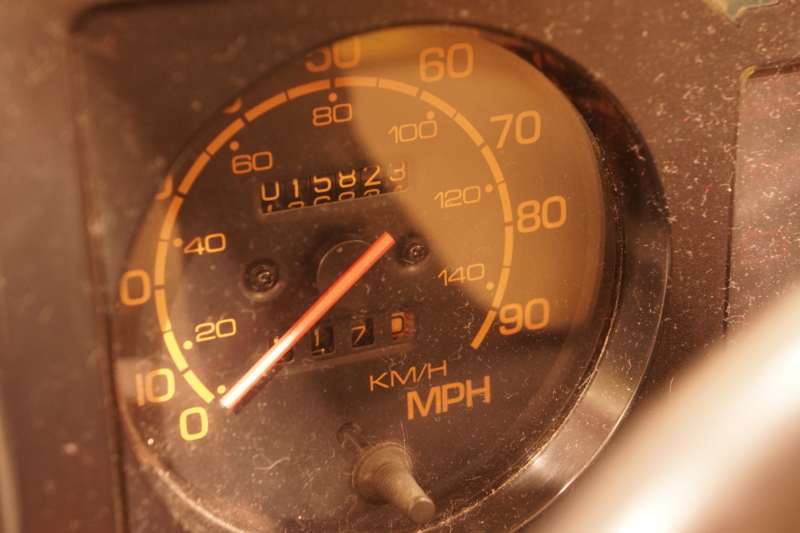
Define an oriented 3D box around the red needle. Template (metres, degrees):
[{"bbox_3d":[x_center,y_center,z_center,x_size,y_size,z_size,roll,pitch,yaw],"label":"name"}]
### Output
[{"bbox_3d":[-0.019,0.011,0.368,0.048,0.003,0.002,-46,30,-3],"label":"red needle"}]

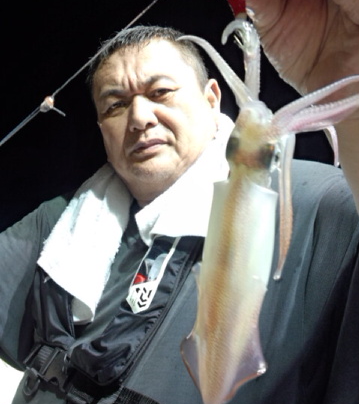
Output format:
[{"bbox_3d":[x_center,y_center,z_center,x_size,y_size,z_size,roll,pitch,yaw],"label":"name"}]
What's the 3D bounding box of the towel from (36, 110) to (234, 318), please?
[{"bbox_3d":[-0.030,0.004,0.700,0.275,0.300,0.230,6,5,19],"label":"towel"}]

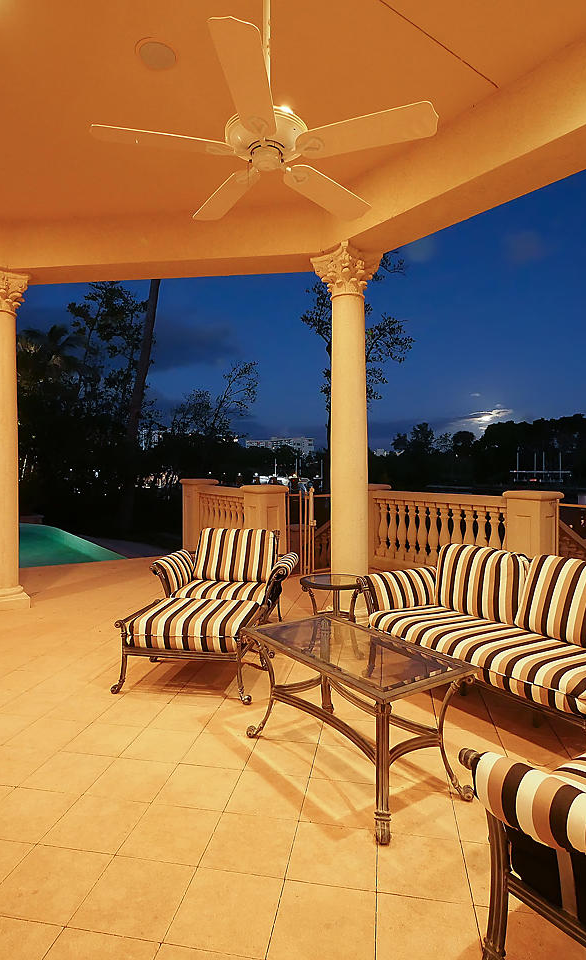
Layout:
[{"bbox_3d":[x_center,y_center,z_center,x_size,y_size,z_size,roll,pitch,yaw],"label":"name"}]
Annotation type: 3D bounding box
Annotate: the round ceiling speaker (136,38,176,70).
[{"bbox_3d":[-0.800,-2.521,3.047,0.245,0.040,0.245,0,0,0],"label":"round ceiling speaker"}]

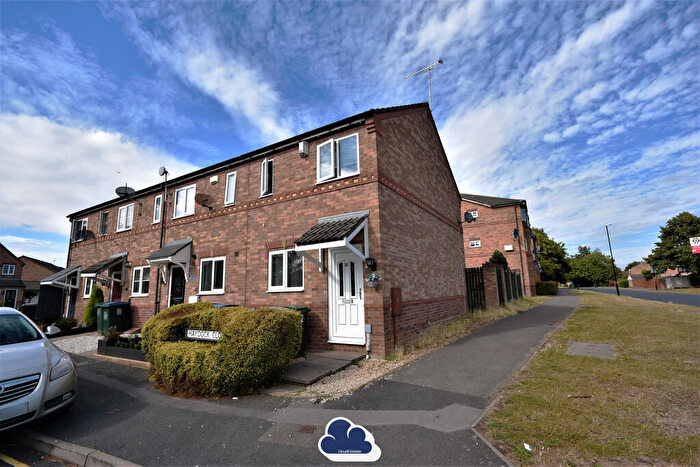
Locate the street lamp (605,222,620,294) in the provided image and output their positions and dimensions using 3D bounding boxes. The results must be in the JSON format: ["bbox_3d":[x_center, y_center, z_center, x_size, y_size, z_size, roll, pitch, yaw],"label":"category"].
[{"bbox_3d":[23.948,2.236,28.021,0.800,6.500,0.300,-7,-11,31],"label":"street lamp"}]

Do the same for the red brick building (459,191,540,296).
[{"bbox_3d":[16.461,2.057,39.281,11.500,10.700,18.000,-7,-11,31],"label":"red brick building"}]

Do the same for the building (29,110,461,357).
[{"bbox_3d":[-4.627,0.026,14.893,17.550,7.900,9.500,-7,-11,31],"label":"building"}]

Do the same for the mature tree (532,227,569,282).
[{"bbox_3d":[30.277,4.008,47.196,8.000,10.000,8.000,-7,-11,31],"label":"mature tree"}]

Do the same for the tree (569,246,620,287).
[{"bbox_3d":[49.195,6.929,62.332,9.200,8.300,9.000,-7,-11,31],"label":"tree"}]

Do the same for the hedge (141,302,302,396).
[{"bbox_3d":[-2.172,1.827,5.246,2.550,1.120,1.750,-7,-11,31],"label":"hedge"}]

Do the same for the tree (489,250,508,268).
[{"bbox_3d":[11.020,3.032,22.710,1.800,3.600,1.800,-7,-11,31],"label":"tree"}]

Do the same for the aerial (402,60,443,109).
[{"bbox_3d":[2.853,-5.575,11.991,1.550,2.050,0.400,-7,-11,31],"label":"aerial"}]

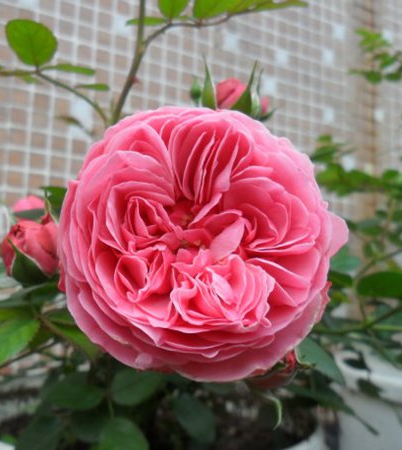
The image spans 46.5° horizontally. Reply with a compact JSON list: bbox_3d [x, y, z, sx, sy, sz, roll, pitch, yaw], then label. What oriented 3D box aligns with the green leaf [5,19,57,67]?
[{"bbox_3d":[-0.107,-0.115,0.295,0.033,0.035,0.006,-6,-23,-3],"label":"green leaf"}]

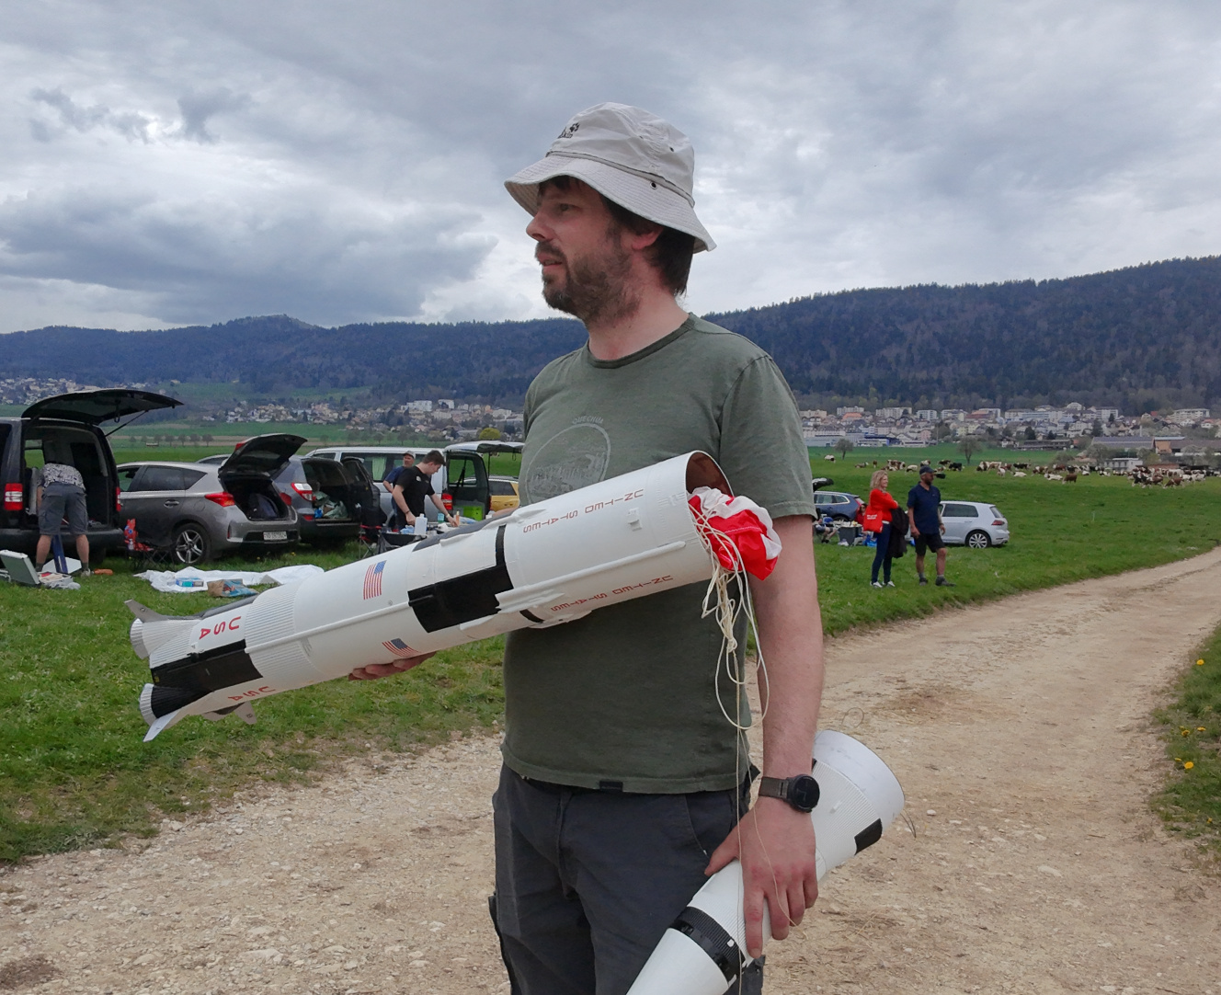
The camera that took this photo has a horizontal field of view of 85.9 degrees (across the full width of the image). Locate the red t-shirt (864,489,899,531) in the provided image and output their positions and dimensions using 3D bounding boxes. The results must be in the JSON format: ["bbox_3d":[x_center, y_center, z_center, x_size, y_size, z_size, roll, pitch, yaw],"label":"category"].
[{"bbox_3d":[3.980,0.172,9.600,0.330,0.590,0.430,2,3,37],"label":"red t-shirt"}]

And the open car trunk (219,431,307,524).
[{"bbox_3d":[-4.940,-0.265,9.350,0.620,1.220,1.150,0,2,12],"label":"open car trunk"}]

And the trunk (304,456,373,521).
[{"bbox_3d":[-4.830,-0.160,11.600,0.600,1.100,1.150,1,2,14],"label":"trunk"}]

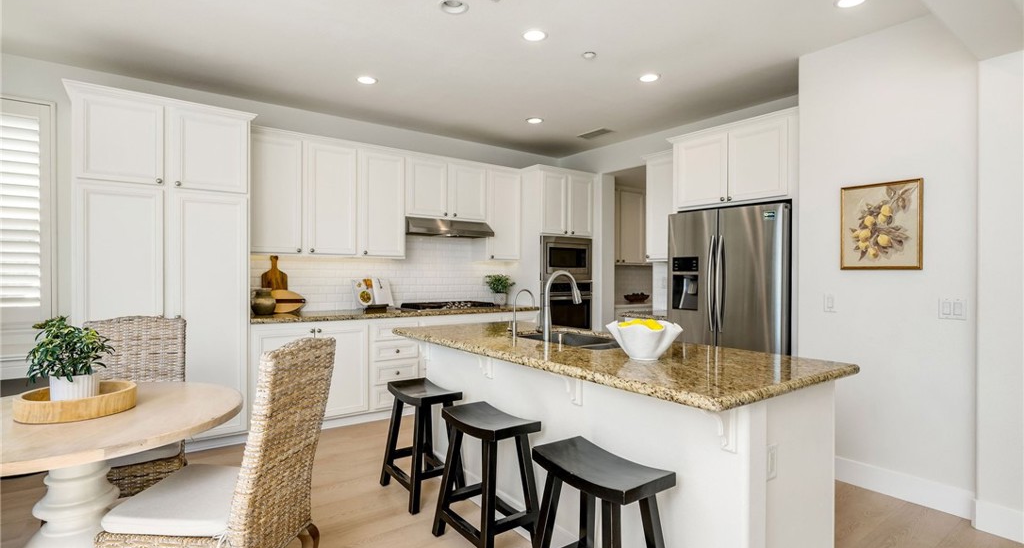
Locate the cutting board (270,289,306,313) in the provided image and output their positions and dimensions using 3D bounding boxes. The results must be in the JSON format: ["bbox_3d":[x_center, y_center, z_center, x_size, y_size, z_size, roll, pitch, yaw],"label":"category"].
[{"bbox_3d":[-1.929,0.233,4.059,0.387,0.200,0.030,0,-17,-37],"label":"cutting board"}]

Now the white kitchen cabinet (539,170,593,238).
[{"bbox_3d":[0.439,-0.768,5.603,0.825,0.705,0.630,0,0,-36],"label":"white kitchen cabinet"}]

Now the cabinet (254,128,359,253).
[{"bbox_3d":[-1.785,-0.652,4.095,0.900,0.980,0.345,0,0,-37],"label":"cabinet"}]

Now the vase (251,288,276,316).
[{"bbox_3d":[-1.981,0.221,3.857,0.200,0.215,0.200,0,0,-37],"label":"vase"}]

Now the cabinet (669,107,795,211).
[{"bbox_3d":[1.867,-0.810,3.799,0.640,0.625,0.960,0,0,-37],"label":"cabinet"}]

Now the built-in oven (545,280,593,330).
[{"bbox_3d":[0.469,0.440,5.586,0.750,0.730,0.600,0,0,-36],"label":"built-in oven"}]

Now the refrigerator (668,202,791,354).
[{"bbox_3d":[1.811,0.388,3.833,0.710,1.770,0.915,0,0,-36],"label":"refrigerator"}]

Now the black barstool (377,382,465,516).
[{"bbox_3d":[-0.496,0.949,2.772,0.340,0.610,0.470,0,0,-37],"label":"black barstool"}]

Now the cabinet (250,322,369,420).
[{"bbox_3d":[-1.727,0.812,4.043,0.895,0.890,0.630,0,0,-36],"label":"cabinet"}]

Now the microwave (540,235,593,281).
[{"bbox_3d":[0.519,-0.164,5.573,0.755,0.475,0.440,0,0,-37],"label":"microwave"}]

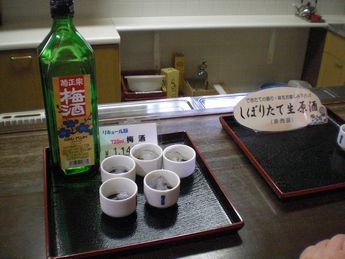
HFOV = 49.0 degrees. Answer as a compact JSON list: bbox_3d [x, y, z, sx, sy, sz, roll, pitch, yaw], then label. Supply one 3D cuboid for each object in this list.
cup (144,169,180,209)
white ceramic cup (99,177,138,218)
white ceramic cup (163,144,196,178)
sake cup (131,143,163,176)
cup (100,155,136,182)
[{"bbox_3d":[-0.017,0.092,0.579,0.055,0.037,0.055,3,30,-2],"label":"cup"},{"bbox_3d":[-0.079,0.102,0.557,0.055,0.037,0.055,3,30,-2],"label":"white ceramic cup"},{"bbox_3d":[0.011,0.056,0.645,0.055,0.037,0.055,3,30,-2],"label":"white ceramic cup"},{"bbox_3d":[-0.044,0.053,0.643,0.055,0.037,0.055,3,30,-2],"label":"sake cup"},{"bbox_3d":[-0.086,0.072,0.607,0.055,0.037,0.055,3,30,-2],"label":"cup"}]

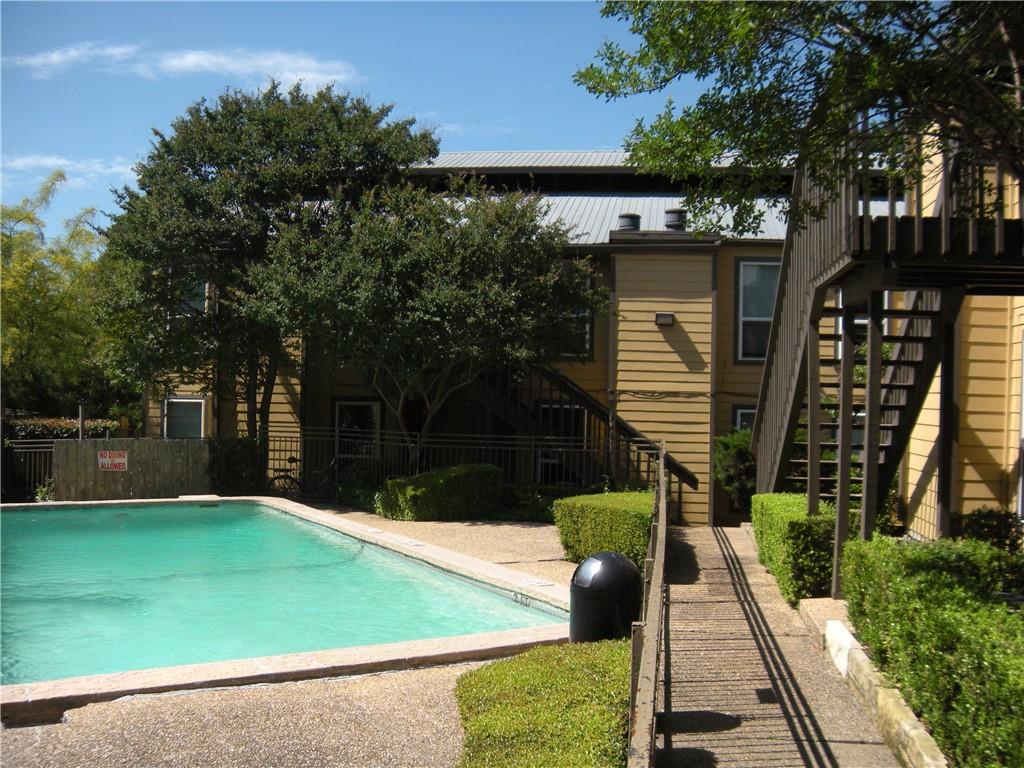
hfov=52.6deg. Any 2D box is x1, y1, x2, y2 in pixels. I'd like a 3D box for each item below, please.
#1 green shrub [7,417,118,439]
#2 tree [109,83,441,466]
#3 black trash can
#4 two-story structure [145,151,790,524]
[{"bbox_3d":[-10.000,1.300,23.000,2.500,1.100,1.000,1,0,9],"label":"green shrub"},{"bbox_3d":[-4.200,-1.500,17.900,5.800,7.400,5.400,1,0,0],"label":"tree"},{"bbox_3d":[0.690,1.660,7.550,0.530,0.870,0.530,1,0,0],"label":"black trash can"},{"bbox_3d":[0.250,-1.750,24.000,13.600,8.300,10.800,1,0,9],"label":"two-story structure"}]

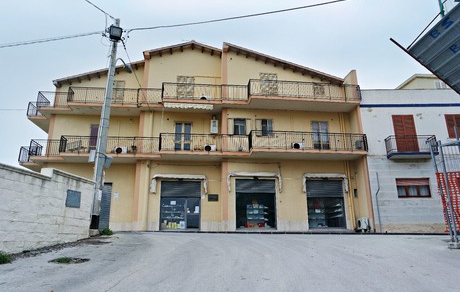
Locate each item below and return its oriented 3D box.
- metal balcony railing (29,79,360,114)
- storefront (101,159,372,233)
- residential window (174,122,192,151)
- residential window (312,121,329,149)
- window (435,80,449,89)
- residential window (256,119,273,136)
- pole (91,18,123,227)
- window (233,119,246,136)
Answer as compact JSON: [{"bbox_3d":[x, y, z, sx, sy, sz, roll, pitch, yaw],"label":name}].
[{"bbox_3d":[-2.723,-2.921,18.657,20.400,1.050,2.800,0,-15,0],"label":"metal balcony railing"},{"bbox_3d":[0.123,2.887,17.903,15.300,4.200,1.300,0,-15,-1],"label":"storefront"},{"bbox_3d":[-2.890,-0.389,19.079,1.070,2.180,0.150,1,-15,-5],"label":"residential window"},{"bbox_3d":[5.651,-0.469,19.031,1.080,2.180,0.150,1,-15,-6],"label":"residential window"},{"bbox_3d":[18.056,-5.148,26.126,1.150,1.350,0.150,1,-15,-5],"label":"window"},{"bbox_3d":[2.127,-1.148,18.854,1.020,1.100,0.150,1,-15,-6],"label":"residential window"},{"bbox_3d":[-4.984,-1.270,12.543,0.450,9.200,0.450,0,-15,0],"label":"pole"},{"bbox_3d":[0.633,-1.158,18.653,0.750,1.100,0.150,1,-15,-6],"label":"window"}]

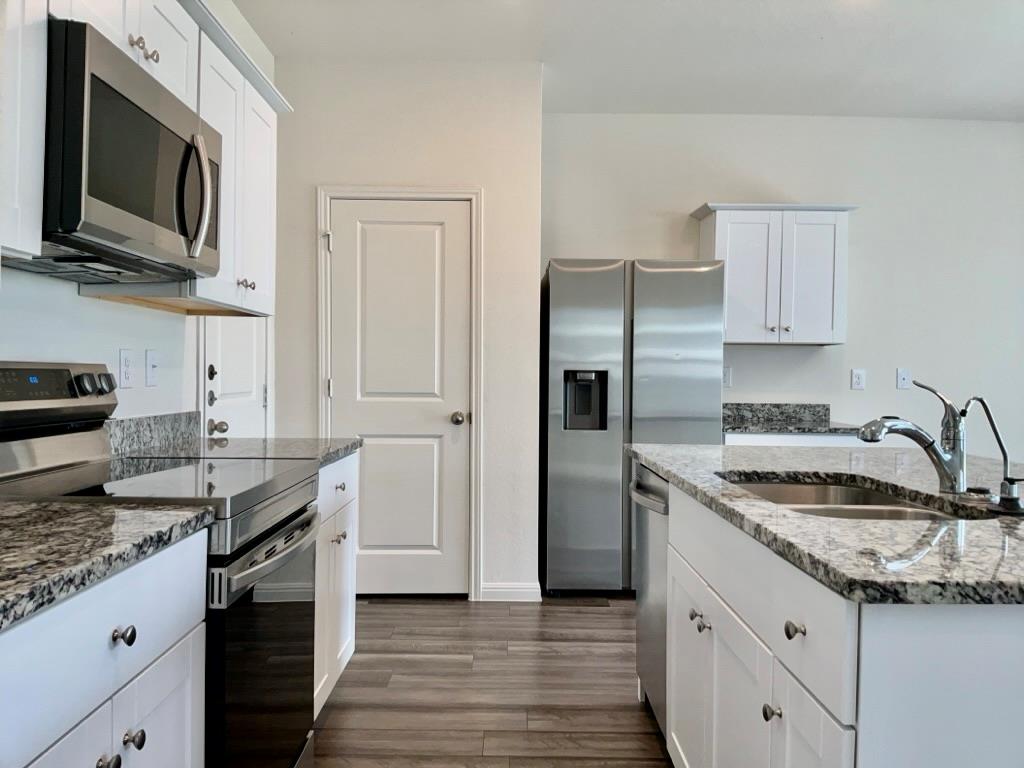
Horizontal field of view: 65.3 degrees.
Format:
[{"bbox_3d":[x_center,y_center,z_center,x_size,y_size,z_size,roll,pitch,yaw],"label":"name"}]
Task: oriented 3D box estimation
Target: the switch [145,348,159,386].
[{"bbox_3d":[-1.194,-0.050,2.645,0.010,0.117,0.080,1,0,0],"label":"switch"}]

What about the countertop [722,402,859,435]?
[{"bbox_3d":[1.537,0.191,4.563,0.820,0.136,0.645,1,0,0],"label":"countertop"}]

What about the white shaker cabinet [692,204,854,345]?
[{"bbox_3d":[1.530,-0.620,4.693,0.855,0.780,0.384,1,0,0],"label":"white shaker cabinet"}]

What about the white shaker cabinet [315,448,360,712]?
[{"bbox_3d":[-0.891,0.662,2.659,0.620,0.832,0.690,1,0,0],"label":"white shaker cabinet"}]

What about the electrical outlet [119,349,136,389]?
[{"bbox_3d":[-1.194,-0.048,2.478,0.010,0.118,0.085,1,0,0],"label":"electrical outlet"}]

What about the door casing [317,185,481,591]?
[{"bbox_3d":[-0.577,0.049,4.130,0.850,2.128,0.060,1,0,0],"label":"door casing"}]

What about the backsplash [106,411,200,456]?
[{"bbox_3d":[-1.190,0.158,2.658,0.022,0.102,0.733,1,0,0],"label":"backsplash"}]

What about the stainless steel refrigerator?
[{"bbox_3d":[0.646,0.237,4.494,0.905,1.772,0.715,1,0,0],"label":"stainless steel refrigerator"}]

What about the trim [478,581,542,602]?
[{"bbox_3d":[-0.003,1.072,4.119,0.313,0.093,0.018,1,0,0],"label":"trim"}]

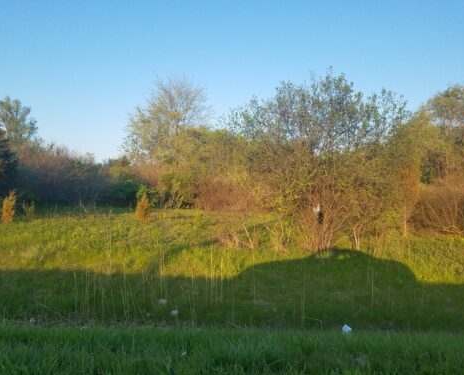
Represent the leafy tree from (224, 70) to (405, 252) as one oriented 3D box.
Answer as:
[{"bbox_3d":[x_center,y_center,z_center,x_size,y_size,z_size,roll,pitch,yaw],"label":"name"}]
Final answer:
[{"bbox_3d":[2.823,-0.892,12.400,5.500,5.850,5.200,0,0,0],"label":"leafy tree"}]

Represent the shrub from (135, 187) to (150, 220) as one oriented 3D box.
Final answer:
[{"bbox_3d":[-5.363,0.959,22.500,0.950,2.000,0.950,0,0,0],"label":"shrub"}]

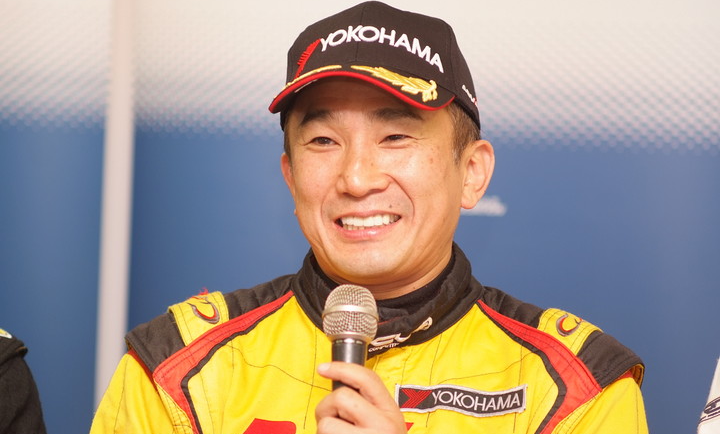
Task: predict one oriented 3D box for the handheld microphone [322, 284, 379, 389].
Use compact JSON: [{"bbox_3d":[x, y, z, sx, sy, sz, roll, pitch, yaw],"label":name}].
[{"bbox_3d":[-0.011,0.159,2.680,0.049,0.210,0.049,2,-15,0],"label":"handheld microphone"}]

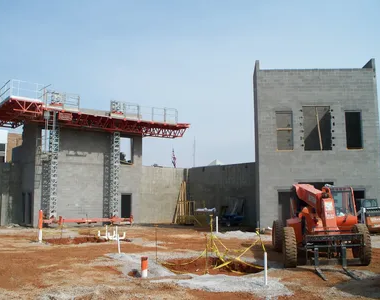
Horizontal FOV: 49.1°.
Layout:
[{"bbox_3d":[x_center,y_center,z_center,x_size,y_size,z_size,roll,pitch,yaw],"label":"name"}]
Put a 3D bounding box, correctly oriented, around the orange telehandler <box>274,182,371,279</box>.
[{"bbox_3d":[4.402,2.494,14.516,2.460,2.600,7.000,-1,-6,6],"label":"orange telehandler"}]

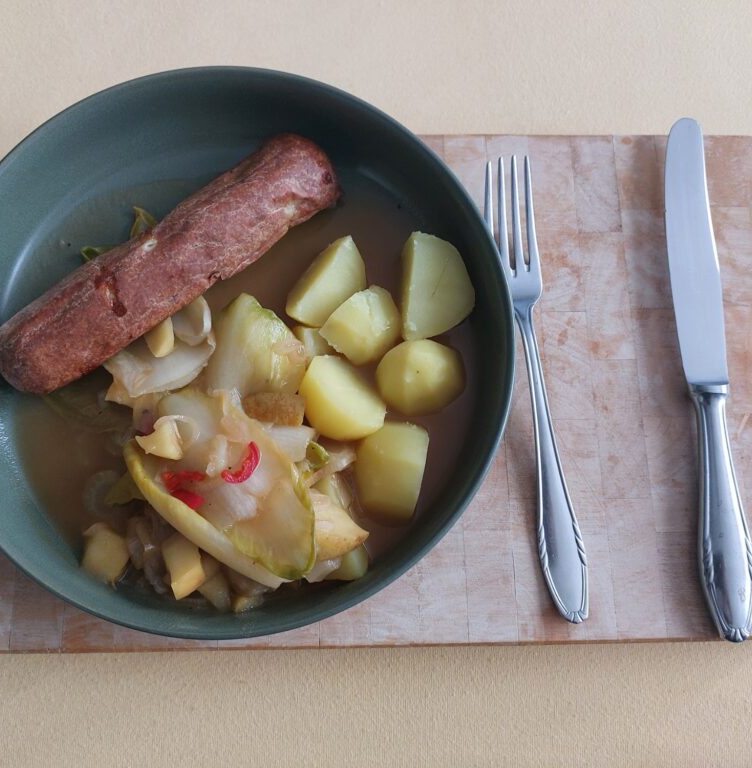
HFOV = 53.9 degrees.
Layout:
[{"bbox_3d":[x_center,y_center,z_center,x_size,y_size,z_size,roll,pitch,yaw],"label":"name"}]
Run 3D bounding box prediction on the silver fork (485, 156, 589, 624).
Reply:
[{"bbox_3d":[0.071,-0.003,0.321,0.024,0.018,0.206,-7,77,-4],"label":"silver fork"}]

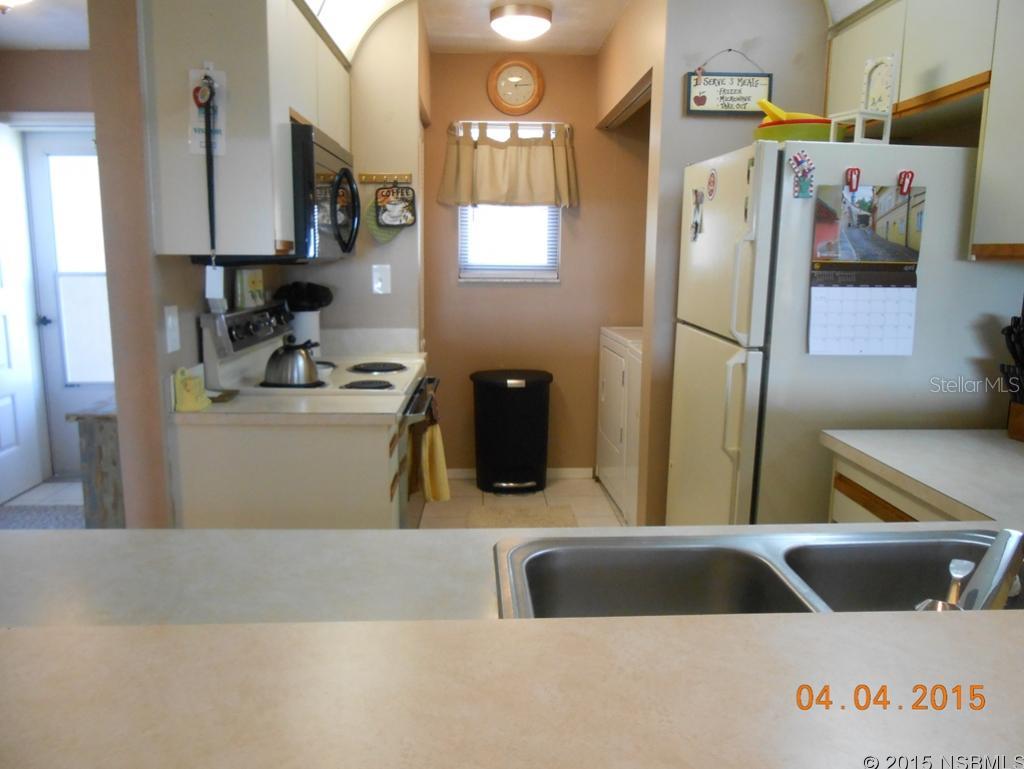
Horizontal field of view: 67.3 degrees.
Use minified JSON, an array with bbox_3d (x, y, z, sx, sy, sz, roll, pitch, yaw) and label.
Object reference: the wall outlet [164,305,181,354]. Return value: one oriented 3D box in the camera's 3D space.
[{"bbox_3d":[-0.905,-0.150,2.067,0.010,0.119,0.078,0,10,-3],"label":"wall outlet"}]

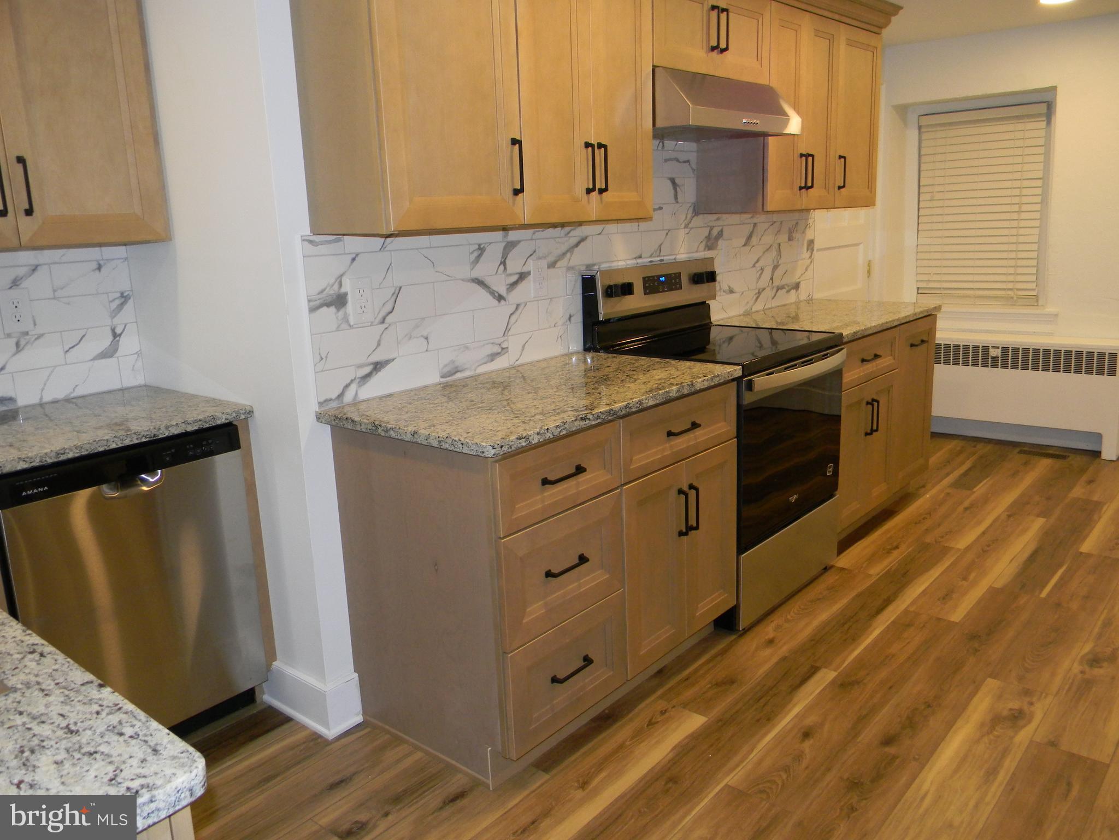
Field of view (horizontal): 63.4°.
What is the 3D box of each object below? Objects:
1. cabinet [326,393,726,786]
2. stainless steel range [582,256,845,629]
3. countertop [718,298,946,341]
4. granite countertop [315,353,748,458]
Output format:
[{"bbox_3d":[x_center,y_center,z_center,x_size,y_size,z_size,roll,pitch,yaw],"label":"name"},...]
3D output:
[{"bbox_3d":[-0.009,0.363,2.729,0.640,0.877,1.081,9,17,39],"label":"cabinet"},{"bbox_3d":[0.606,0.027,3.365,0.677,1.197,0.762,9,17,39],"label":"stainless steel range"},{"bbox_3d":[1.179,-0.448,4.006,0.642,0.032,1.107,9,17,39],"label":"countertop"},{"bbox_3d":[-0.033,-0.077,2.617,0.642,0.032,1.118,9,17,39],"label":"granite countertop"}]

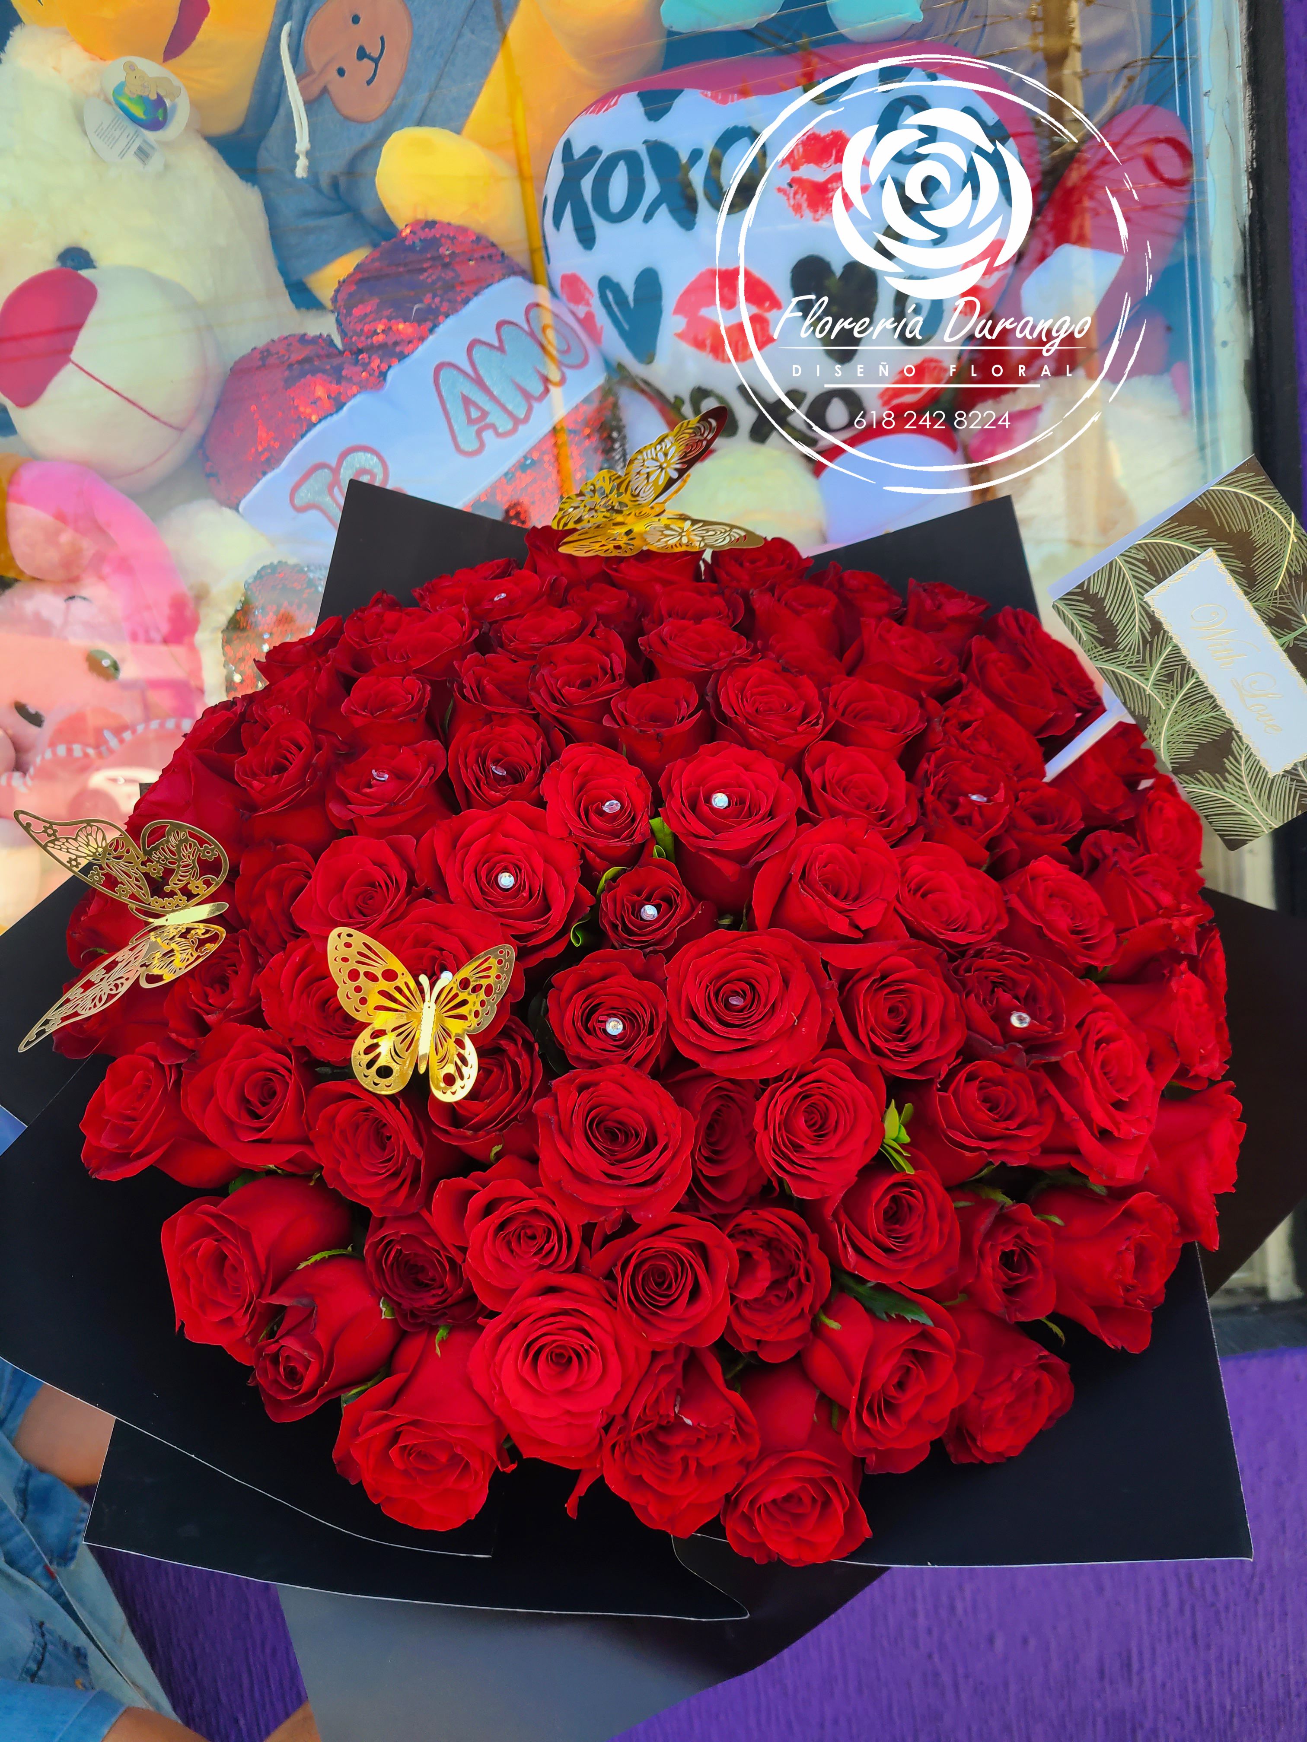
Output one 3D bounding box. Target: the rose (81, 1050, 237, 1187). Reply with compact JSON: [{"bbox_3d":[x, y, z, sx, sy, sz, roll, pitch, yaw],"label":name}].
[{"bbox_3d":[-0.229,0.116,0.613,0.057,0.057,0.052,0,-14,32],"label":"rose"}]

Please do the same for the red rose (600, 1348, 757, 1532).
[{"bbox_3d":[0.011,0.223,0.530,0.060,0.060,0.052,0,17,1],"label":"red rose"}]

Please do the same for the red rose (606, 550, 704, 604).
[{"bbox_3d":[0.000,-0.158,0.738,0.054,0.048,0.054,0,33,2],"label":"red rose"}]

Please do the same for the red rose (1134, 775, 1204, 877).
[{"bbox_3d":[0.277,-0.023,0.712,0.049,0.049,0.048,0,-25,-41],"label":"red rose"}]

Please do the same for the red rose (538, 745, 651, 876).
[{"bbox_3d":[-0.026,-0.027,0.634,0.055,0.047,0.055,-7,55,-1],"label":"red rose"}]

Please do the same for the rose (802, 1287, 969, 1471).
[{"bbox_3d":[0.093,0.205,0.539,0.061,0.061,0.053,0,5,-15],"label":"rose"}]

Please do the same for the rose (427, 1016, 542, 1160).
[{"bbox_3d":[-0.067,0.090,0.535,0.053,0.053,0.050,0,-21,16],"label":"rose"}]

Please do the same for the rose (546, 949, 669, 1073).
[{"bbox_3d":[-0.018,0.058,0.530,0.048,0.048,0.047,0,-16,-2],"label":"rose"}]

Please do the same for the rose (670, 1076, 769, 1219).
[{"bbox_3d":[0.030,0.120,0.573,0.055,0.055,0.050,-6,-17,3],"label":"rose"}]

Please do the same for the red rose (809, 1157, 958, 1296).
[{"bbox_3d":[0.094,0.147,0.543,0.055,0.055,0.048,0,-6,-12],"label":"red rose"}]

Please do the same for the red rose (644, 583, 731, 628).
[{"bbox_3d":[0.021,-0.126,0.700,0.049,0.047,0.049,0,34,2],"label":"red rose"}]

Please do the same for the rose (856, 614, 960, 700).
[{"bbox_3d":[0.140,-0.108,0.735,0.058,0.052,0.058,15,51,0],"label":"rose"}]

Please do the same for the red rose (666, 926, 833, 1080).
[{"bbox_3d":[0.037,0.051,0.505,0.061,0.061,0.050,0,-18,2],"label":"red rose"}]

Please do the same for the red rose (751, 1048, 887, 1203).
[{"bbox_3d":[0.070,0.107,0.548,0.056,0.056,0.047,0,-15,-8],"label":"red rose"}]

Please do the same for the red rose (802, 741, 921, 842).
[{"bbox_3d":[0.095,-0.028,0.629,0.055,0.050,0.055,32,51,6],"label":"red rose"}]

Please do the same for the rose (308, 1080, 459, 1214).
[{"bbox_3d":[-0.118,0.121,0.582,0.060,0.060,0.054,-3,-12,19],"label":"rose"}]

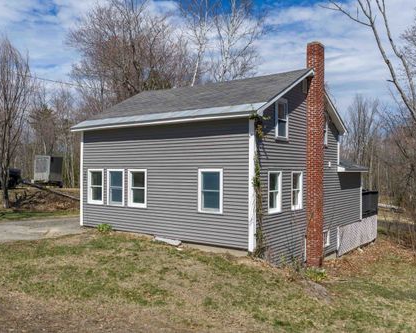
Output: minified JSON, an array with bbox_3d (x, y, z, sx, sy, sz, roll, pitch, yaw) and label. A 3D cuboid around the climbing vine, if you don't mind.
[{"bbox_3d":[1.446,0.513,10.642,0.300,3.956,0.520,0,-1,37],"label":"climbing vine"}]

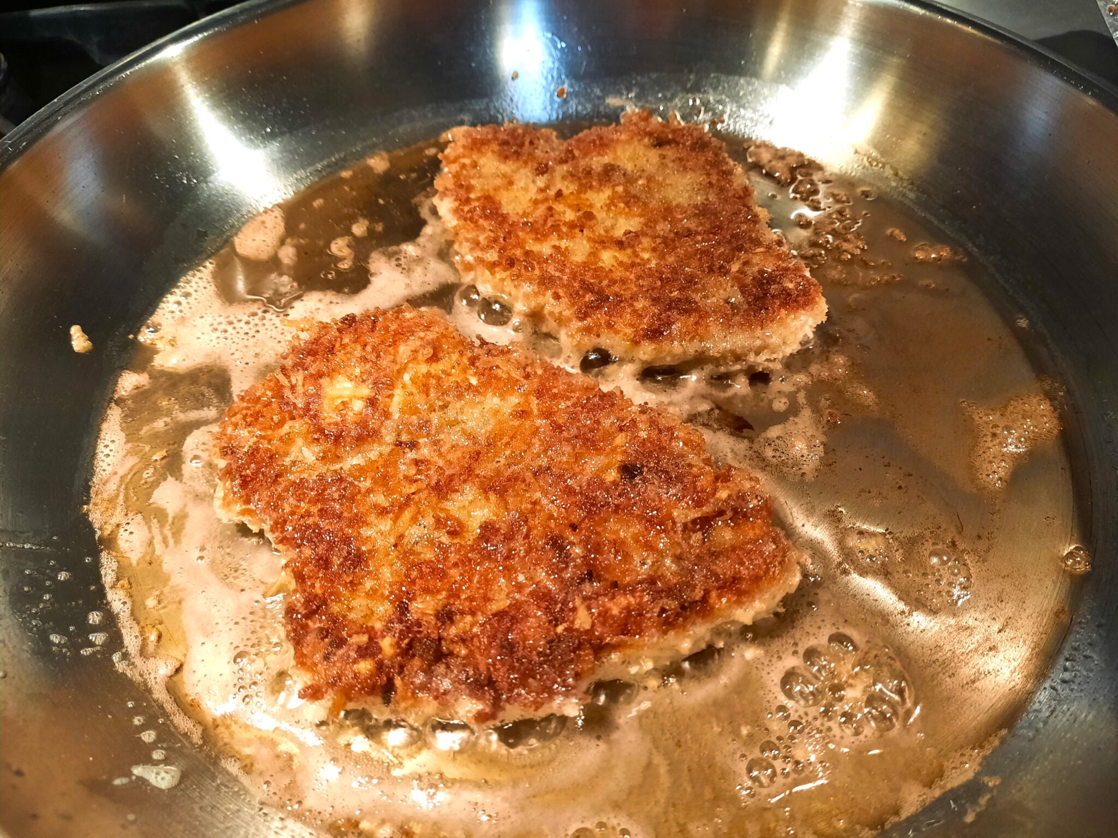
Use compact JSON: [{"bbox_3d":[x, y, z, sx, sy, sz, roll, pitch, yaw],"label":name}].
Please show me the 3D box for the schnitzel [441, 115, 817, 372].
[{"bbox_3d":[0.016,-0.058,0.253,0.096,0.014,0.125,-13,52,-9],"label":"schnitzel"}]

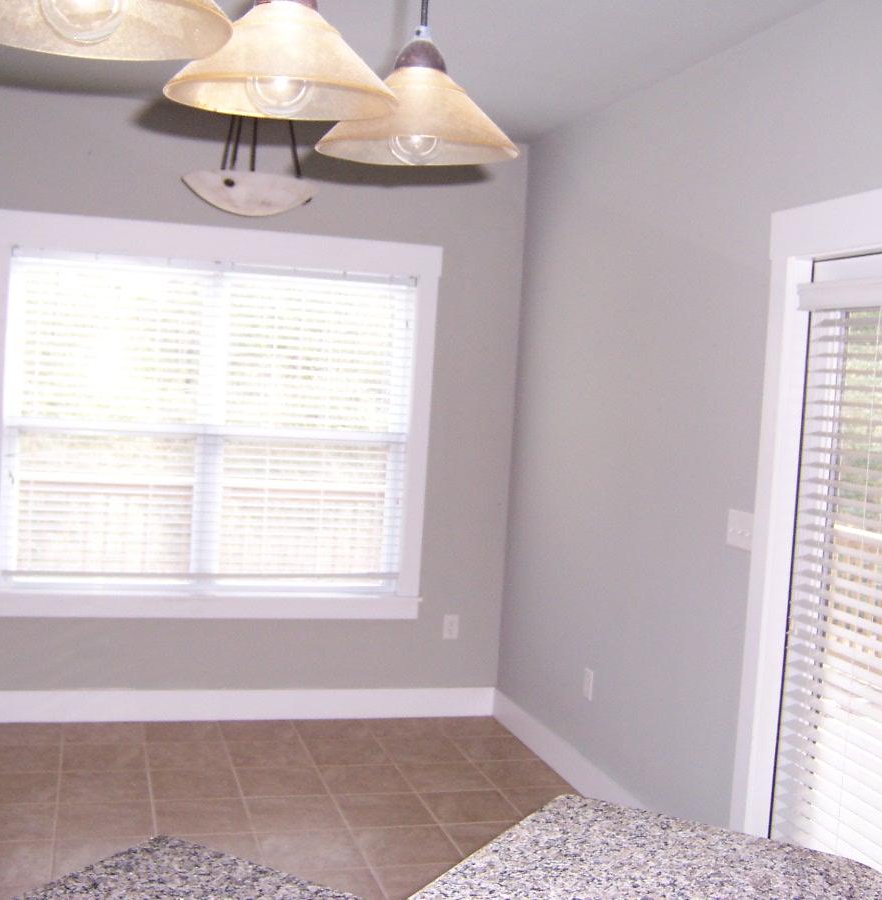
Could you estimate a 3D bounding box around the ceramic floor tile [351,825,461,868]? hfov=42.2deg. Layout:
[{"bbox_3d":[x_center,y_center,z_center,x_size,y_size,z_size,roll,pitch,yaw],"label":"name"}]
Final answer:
[{"bbox_3d":[-0.118,1.376,3.973,0.330,0.010,0.330,3,3,-17],"label":"ceramic floor tile"}]

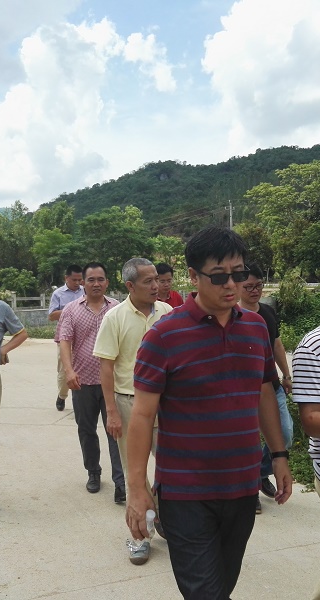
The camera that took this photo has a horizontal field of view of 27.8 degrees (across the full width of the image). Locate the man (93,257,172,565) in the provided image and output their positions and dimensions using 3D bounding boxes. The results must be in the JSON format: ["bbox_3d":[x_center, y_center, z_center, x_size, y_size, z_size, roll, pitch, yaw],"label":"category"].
[{"bbox_3d":[-0.107,0.598,3.784,0.520,1.701,0.580,-1,3,-27],"label":"man"}]

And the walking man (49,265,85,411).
[{"bbox_3d":[-0.989,0.444,7.434,0.540,1.702,0.520,0,2,-18],"label":"walking man"}]

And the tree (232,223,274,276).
[{"bbox_3d":[7.225,-3.825,50.000,3.300,4.300,3.200,1,2,0],"label":"tree"}]

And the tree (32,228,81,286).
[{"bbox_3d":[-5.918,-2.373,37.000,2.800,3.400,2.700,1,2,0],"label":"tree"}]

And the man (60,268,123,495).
[{"bbox_3d":[-0.489,0.571,4.654,0.540,1.679,0.520,0,2,-16],"label":"man"}]

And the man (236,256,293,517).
[{"bbox_3d":[0.609,0.588,4.400,0.580,1.680,0.480,0,2,-13],"label":"man"}]

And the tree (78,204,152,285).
[{"bbox_3d":[-3.496,-4.299,52.000,6.107,6.429,5.802,0,2,-4],"label":"tree"}]

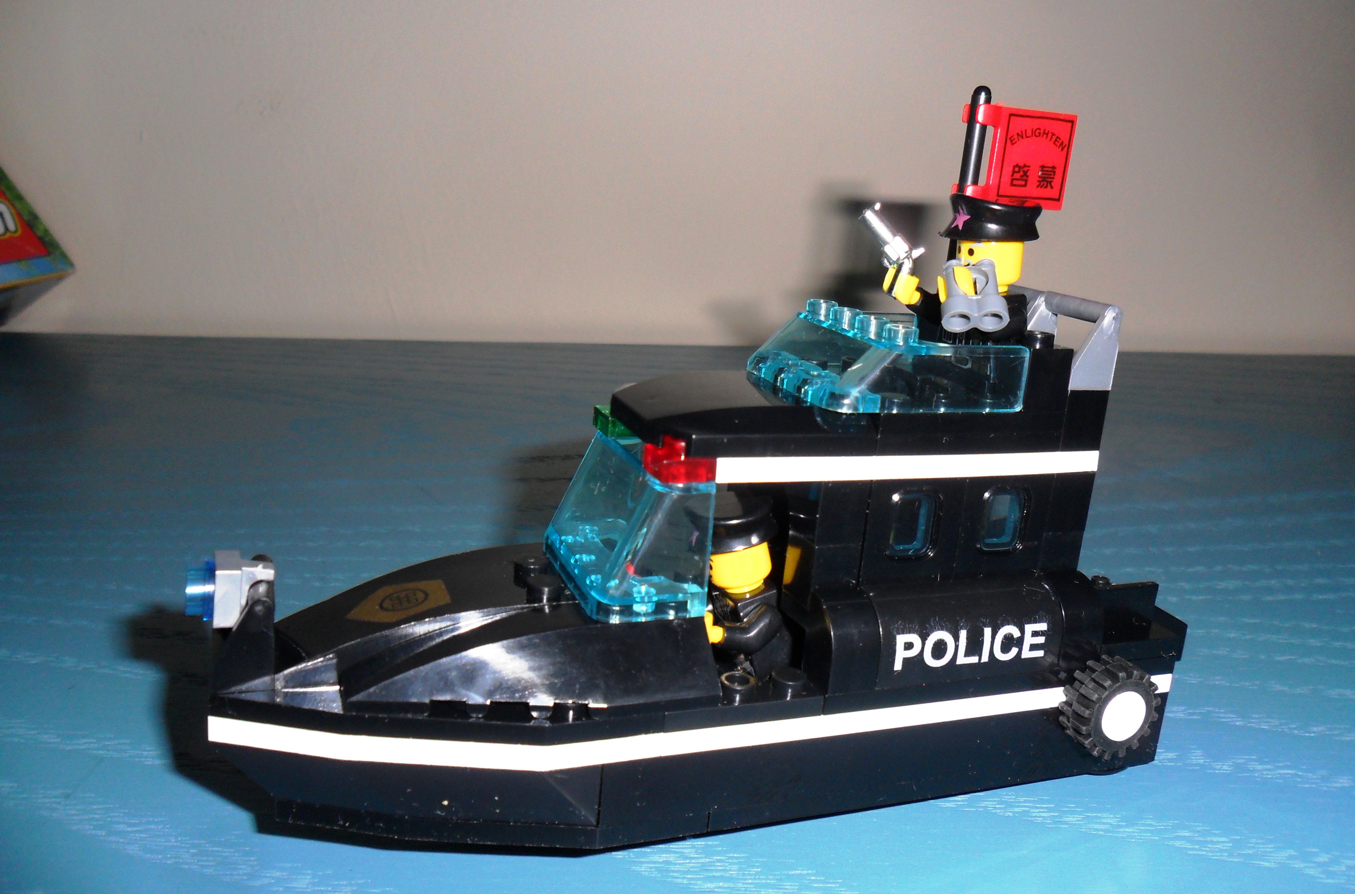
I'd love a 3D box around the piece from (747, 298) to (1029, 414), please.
[{"bbox_3d":[0.031,-0.015,0.164,0.032,0.011,0.032,-1,16,-21],"label":"piece"}]

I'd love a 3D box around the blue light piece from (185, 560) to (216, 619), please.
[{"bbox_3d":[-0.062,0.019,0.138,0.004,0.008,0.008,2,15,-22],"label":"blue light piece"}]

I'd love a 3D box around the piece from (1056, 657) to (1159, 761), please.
[{"bbox_3d":[0.066,0.040,0.162,0.014,0.014,0.006,-1,16,-21],"label":"piece"}]

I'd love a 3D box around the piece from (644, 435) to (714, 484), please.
[{"bbox_3d":[0.000,0.002,0.143,0.008,0.005,0.008,-1,16,-21],"label":"piece"}]

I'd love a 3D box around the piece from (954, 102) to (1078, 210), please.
[{"bbox_3d":[0.057,-0.048,0.177,0.022,0.016,0.005,-1,16,-21],"label":"piece"}]

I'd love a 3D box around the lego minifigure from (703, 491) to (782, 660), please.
[{"bbox_3d":[0.007,0.026,0.167,0.018,0.037,0.021,-1,16,-21],"label":"lego minifigure"}]

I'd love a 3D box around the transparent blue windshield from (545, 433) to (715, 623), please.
[{"bbox_3d":[-0.008,0.010,0.156,0.016,0.020,0.032,-1,15,-21],"label":"transparent blue windshield"}]

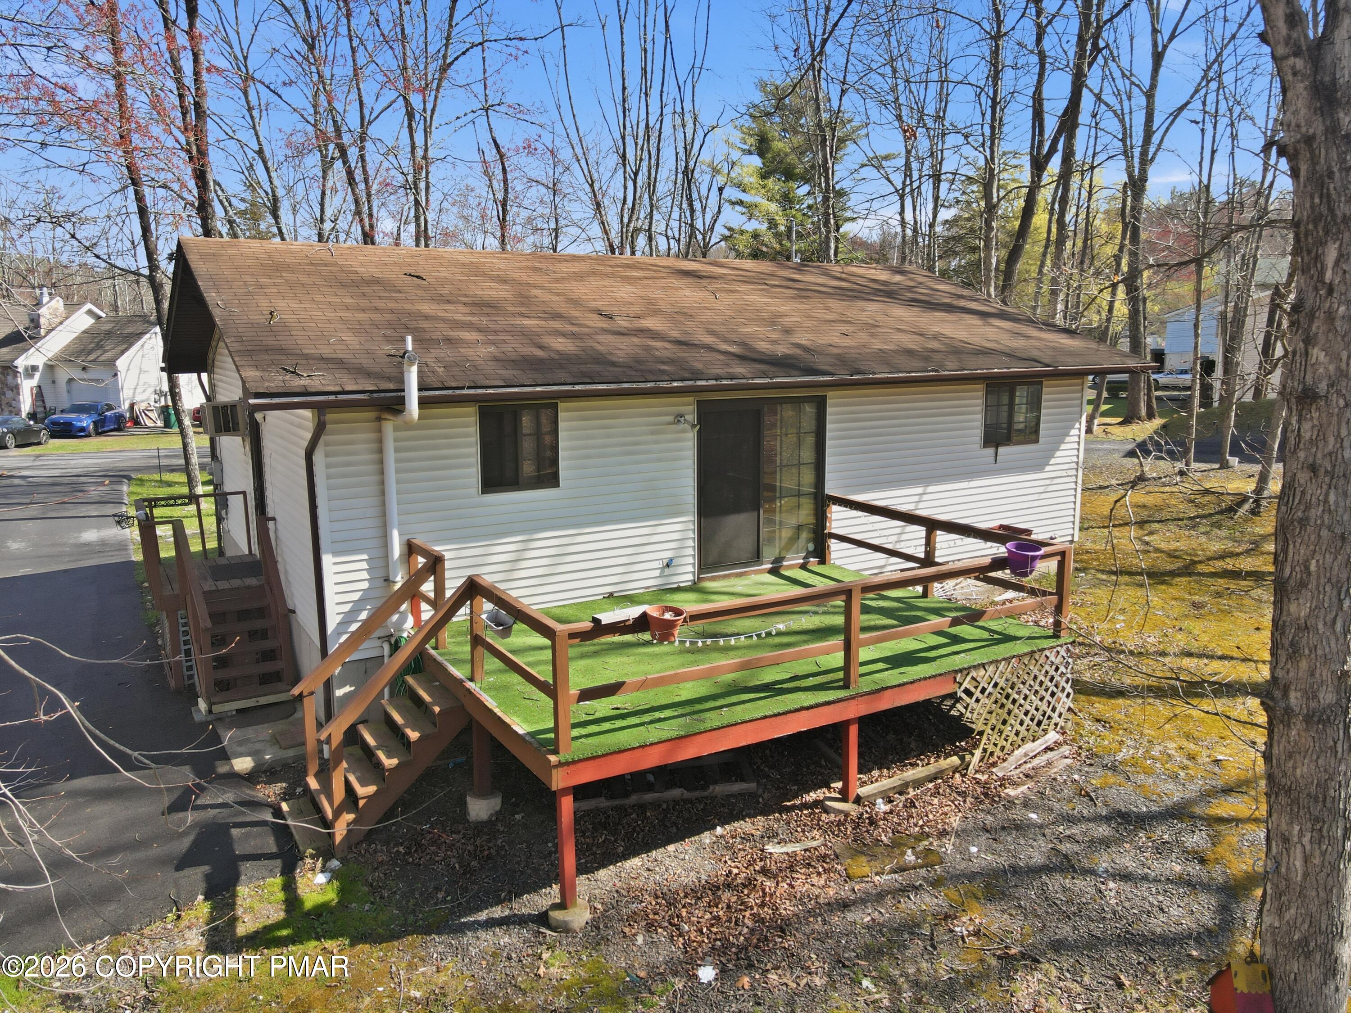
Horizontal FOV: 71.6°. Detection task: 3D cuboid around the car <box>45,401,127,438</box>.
[{"bbox_3d":[-27.265,-4.113,43.616,1.860,1.410,4.600,-1,10,-4],"label":"car"}]

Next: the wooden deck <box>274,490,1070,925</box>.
[{"bbox_3d":[0.052,1.376,8.614,6.400,2.040,3.660,-6,11,-31],"label":"wooden deck"}]

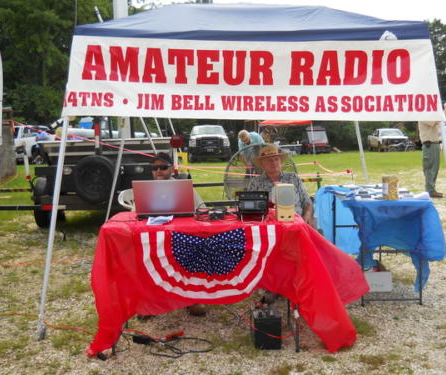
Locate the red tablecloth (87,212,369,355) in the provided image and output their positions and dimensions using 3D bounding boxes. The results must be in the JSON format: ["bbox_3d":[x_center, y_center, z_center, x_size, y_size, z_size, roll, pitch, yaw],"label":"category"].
[{"bbox_3d":[0.060,0.567,3.489,1.640,0.740,0.820,0,7,0],"label":"red tablecloth"}]

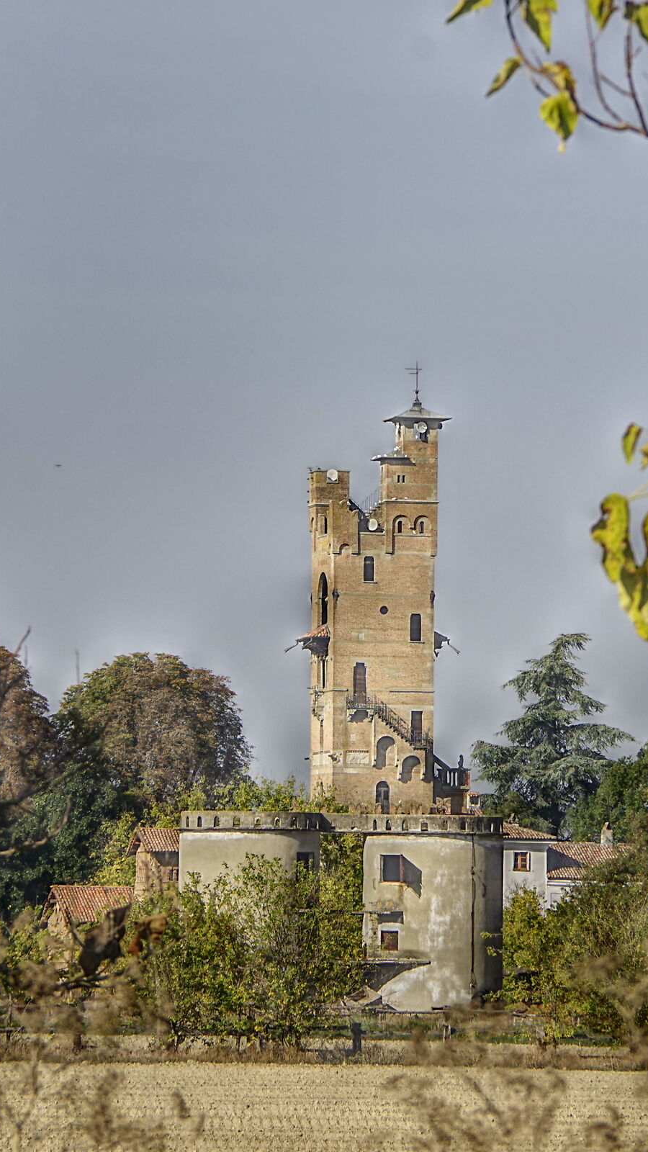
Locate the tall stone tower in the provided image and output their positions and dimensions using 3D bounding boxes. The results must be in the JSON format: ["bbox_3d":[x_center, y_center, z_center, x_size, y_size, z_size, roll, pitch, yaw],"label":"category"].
[{"bbox_3d":[3.280,1.769,393.000,7.400,22.800,5.600,1,-3,-17],"label":"tall stone tower"}]

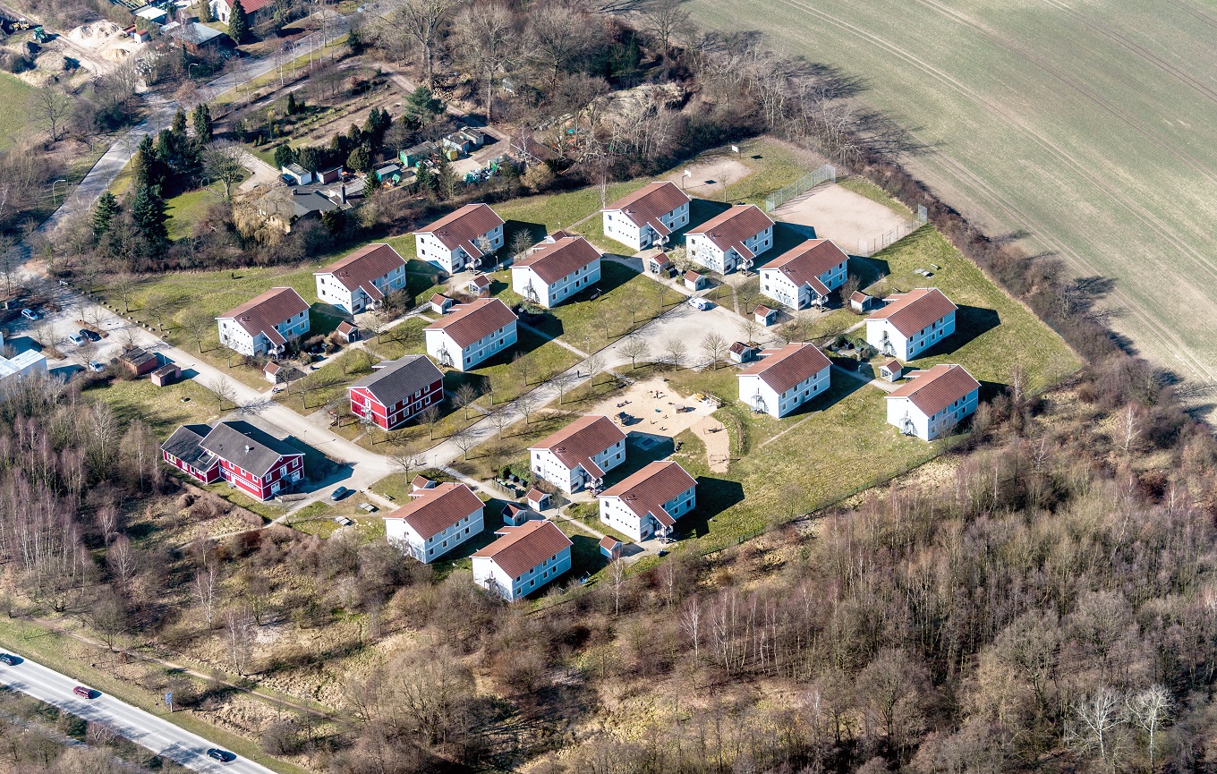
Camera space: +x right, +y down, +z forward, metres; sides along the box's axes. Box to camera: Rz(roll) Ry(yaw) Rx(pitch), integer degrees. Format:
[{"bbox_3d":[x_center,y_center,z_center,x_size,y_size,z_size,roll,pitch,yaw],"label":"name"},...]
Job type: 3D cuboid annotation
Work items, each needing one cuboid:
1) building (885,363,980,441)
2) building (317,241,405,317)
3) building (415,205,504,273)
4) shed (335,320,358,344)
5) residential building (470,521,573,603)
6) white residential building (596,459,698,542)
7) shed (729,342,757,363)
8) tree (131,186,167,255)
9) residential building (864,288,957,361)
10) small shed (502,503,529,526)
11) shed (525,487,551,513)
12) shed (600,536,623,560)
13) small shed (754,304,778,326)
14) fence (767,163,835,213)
[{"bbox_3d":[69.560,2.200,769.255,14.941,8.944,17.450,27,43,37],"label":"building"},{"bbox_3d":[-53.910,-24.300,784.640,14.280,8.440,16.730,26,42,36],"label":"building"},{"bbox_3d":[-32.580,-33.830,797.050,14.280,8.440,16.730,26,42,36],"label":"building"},{"bbox_3d":[-56.200,-12.190,766.710,3.450,3.150,3.750,26,42,36],"label":"shed"},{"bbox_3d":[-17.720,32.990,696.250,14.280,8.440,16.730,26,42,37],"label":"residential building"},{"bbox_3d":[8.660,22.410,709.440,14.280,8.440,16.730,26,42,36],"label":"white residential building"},{"bbox_3d":[28.480,-7.650,759.380,3.880,3.350,3.280,-27,40,-33],"label":"shed"},{"bbox_3d":[-109.294,-40.480,838.440,8.353,16.565,8.353,-2,33,0],"label":"tree"},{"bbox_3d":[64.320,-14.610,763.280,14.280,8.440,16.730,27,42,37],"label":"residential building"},{"bbox_3d":[-18.780,25.520,709.980,3.880,3.350,3.280,-29,41,-36],"label":"small shed"},{"bbox_3d":[-13.930,22.440,714.550,3.280,3.350,3.880,26,42,36],"label":"shed"},{"bbox_3d":[0.678,32.798,730.191,3.931,3.666,3.418,-28,41,-35],"label":"shed"},{"bbox_3d":[35.647,-16.437,804.932,3.418,3.666,3.931,27,43,37],"label":"small shed"},{"bbox_3d":[44.360,-45.080,813.540,2.770,3.940,20.940,26,42,36],"label":"fence"}]

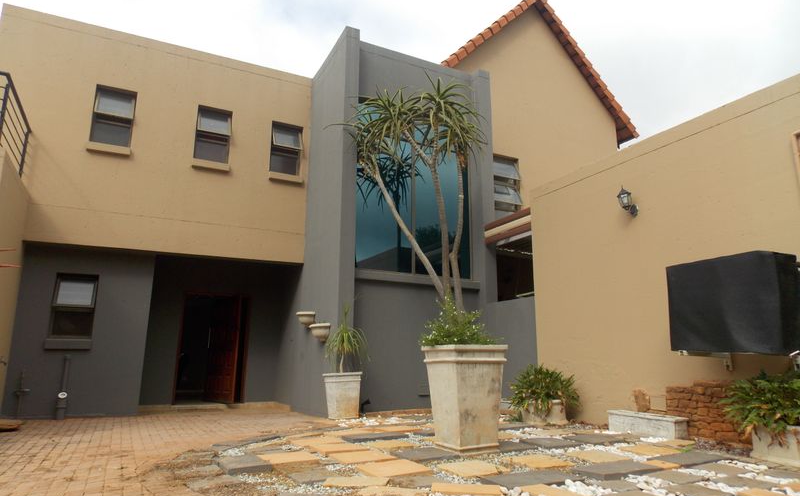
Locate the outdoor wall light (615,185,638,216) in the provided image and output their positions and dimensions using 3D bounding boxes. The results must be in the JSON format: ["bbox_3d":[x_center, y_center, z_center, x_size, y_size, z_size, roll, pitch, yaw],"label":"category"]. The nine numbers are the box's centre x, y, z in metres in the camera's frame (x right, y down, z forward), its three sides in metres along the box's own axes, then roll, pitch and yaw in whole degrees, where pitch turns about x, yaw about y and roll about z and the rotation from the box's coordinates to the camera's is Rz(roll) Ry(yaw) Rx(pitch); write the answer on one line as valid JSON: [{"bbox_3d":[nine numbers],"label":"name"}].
[{"bbox_3d":[2.925,-0.603,6.824,0.279,0.403,0.174,6,-14,-25],"label":"outdoor wall light"}]

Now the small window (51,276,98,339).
[{"bbox_3d":[-5.486,0.983,8.969,0.596,1.074,0.120,6,-14,-25],"label":"small window"}]

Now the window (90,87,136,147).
[{"bbox_3d":[-4.838,-2.217,9.003,0.597,1.024,0.160,6,-14,-26],"label":"window"}]

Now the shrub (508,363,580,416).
[{"bbox_3d":[2.029,1.979,7.551,0.900,0.660,0.900,6,-14,-26],"label":"shrub"}]

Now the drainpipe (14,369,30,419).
[{"bbox_3d":[-5.936,2.283,8.324,0.150,0.741,0.120,6,-14,-25],"label":"drainpipe"}]

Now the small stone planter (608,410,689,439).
[{"bbox_3d":[2.804,2.015,6.042,0.234,0.208,0.921,6,-14,-25],"label":"small stone planter"}]

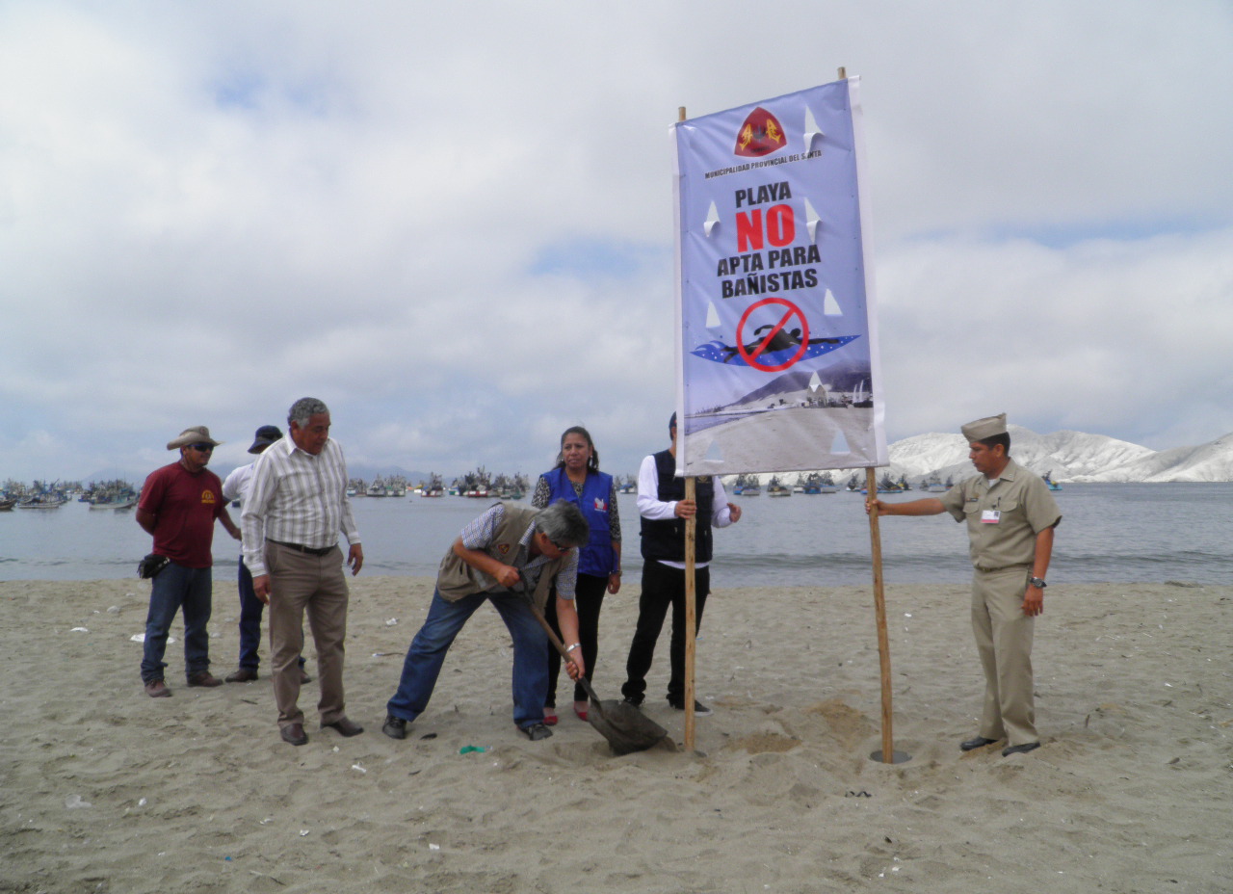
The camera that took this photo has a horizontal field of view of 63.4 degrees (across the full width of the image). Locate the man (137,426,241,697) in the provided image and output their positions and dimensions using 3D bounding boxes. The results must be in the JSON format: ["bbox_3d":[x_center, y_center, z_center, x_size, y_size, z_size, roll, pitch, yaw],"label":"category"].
[{"bbox_3d":[-2.774,0.707,6.391,0.420,1.690,0.570,-2,-3,38],"label":"man"}]

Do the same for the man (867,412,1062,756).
[{"bbox_3d":[1.718,0.651,4.838,0.800,1.670,0.560,1,-3,-35],"label":"man"}]

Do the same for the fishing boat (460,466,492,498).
[{"bbox_3d":[-26.489,6.645,188.500,5.000,5.700,9.000,-1,-2,15],"label":"fishing boat"}]

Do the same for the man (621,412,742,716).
[{"bbox_3d":[0.373,0.620,5.524,0.630,1.670,0.480,0,-2,-14],"label":"man"}]

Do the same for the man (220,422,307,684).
[{"bbox_3d":[-2.312,0.693,6.651,0.640,1.690,0.420,1,-2,-28],"label":"man"}]

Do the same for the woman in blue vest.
[{"bbox_3d":[-0.215,0.667,5.370,0.500,1.590,0.340,0,-2,-4],"label":"woman in blue vest"}]

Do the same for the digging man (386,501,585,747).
[{"bbox_3d":[-0.682,0.861,5.052,0.880,1.180,0.760,-2,-3,35],"label":"digging man"}]

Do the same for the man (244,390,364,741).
[{"bbox_3d":[-1.590,0.598,5.051,0.400,1.700,0.580,-2,-3,42],"label":"man"}]

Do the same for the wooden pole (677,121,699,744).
[{"bbox_3d":[0.347,-0.154,4.955,0.055,3.242,0.055,0,-7,0],"label":"wooden pole"}]

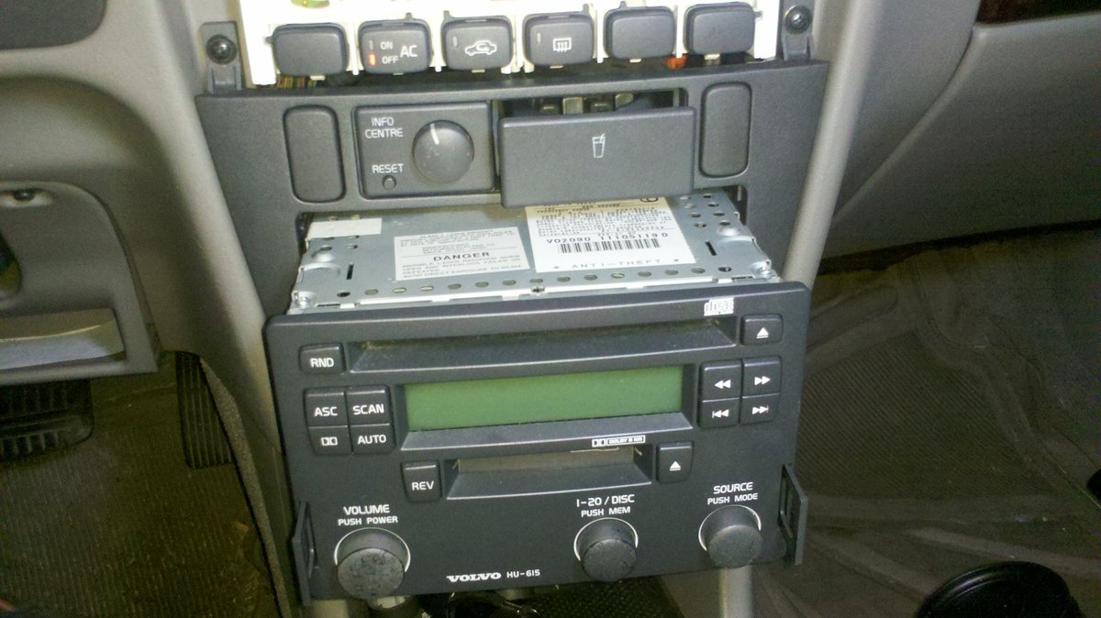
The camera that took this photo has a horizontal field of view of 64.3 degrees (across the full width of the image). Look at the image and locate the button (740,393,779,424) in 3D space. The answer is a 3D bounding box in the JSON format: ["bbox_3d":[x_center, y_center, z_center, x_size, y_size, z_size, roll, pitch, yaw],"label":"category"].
[{"bbox_3d":[0.078,0.037,0.328,0.015,0.011,0.004,-5,22,-9],"label":"button"}]

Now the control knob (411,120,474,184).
[{"bbox_3d":[-0.042,-0.060,0.340,0.024,0.024,0.013,-4,22,-4],"label":"control knob"}]

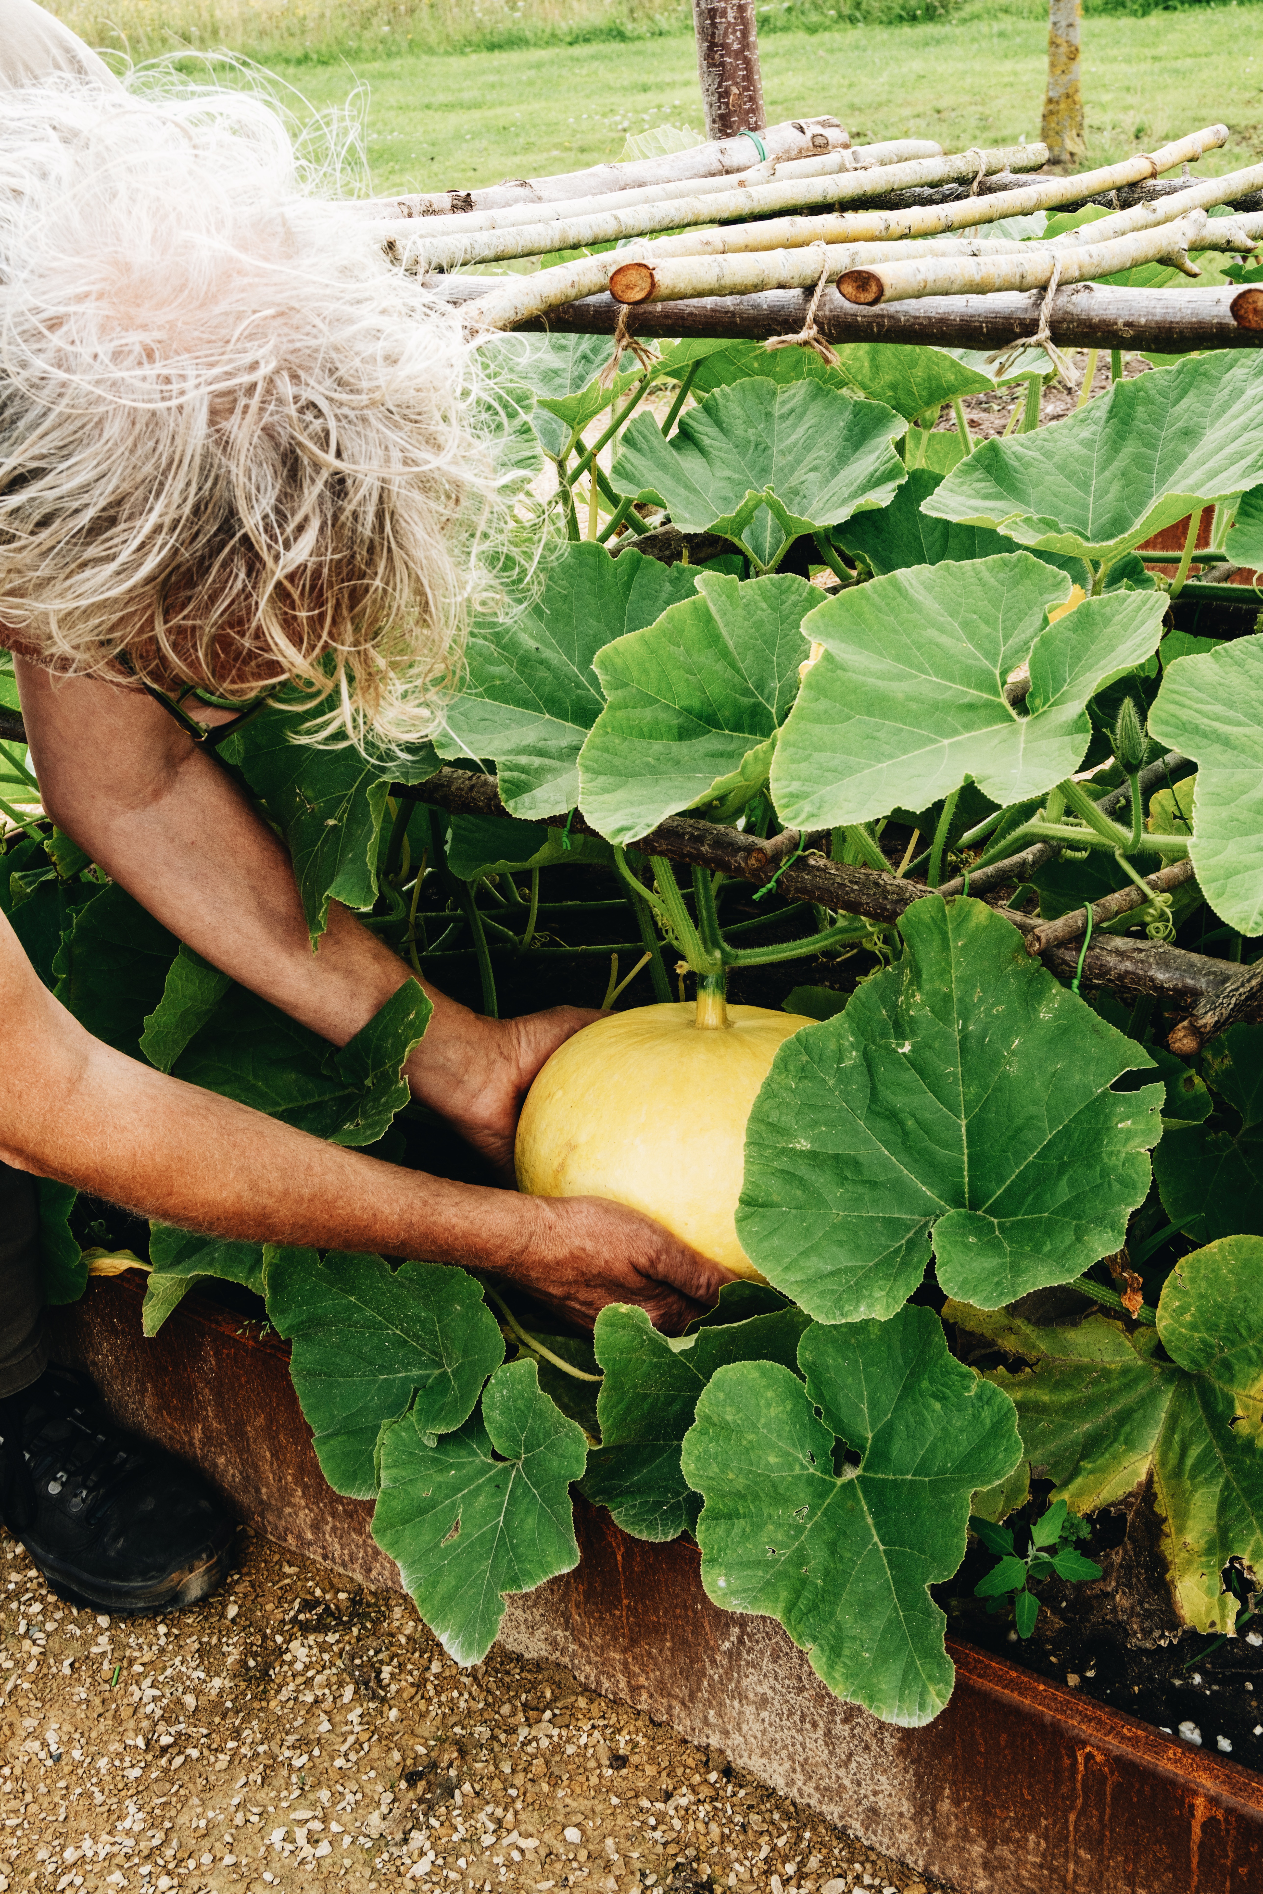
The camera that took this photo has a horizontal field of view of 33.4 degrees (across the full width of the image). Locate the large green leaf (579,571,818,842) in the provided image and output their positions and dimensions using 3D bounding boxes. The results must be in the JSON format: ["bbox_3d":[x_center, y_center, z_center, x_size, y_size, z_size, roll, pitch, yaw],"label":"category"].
[{"bbox_3d":[0.055,-0.187,1.640,0.190,0.100,0.230,-8,72,-9],"label":"large green leaf"}]

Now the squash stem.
[{"bbox_3d":[0.056,0.036,1.470,0.024,0.050,0.024,-2,27,-1],"label":"squash stem"}]

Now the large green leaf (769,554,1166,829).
[{"bbox_3d":[0.256,-0.194,1.600,0.295,0.090,0.230,-6,62,2],"label":"large green leaf"}]

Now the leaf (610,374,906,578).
[{"bbox_3d":[0.114,-0.432,1.900,0.265,0.100,0.220,-3,52,0],"label":"leaf"}]

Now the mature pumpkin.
[{"bbox_3d":[0.058,0.153,1.530,0.285,0.220,0.285,-2,27,-1],"label":"mature pumpkin"}]

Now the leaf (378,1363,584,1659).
[{"bbox_3d":[-0.108,0.399,1.490,0.150,0.220,0.070,2,-8,9],"label":"leaf"}]

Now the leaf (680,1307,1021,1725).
[{"bbox_3d":[0.136,0.354,1.310,0.210,0.270,0.080,-1,-8,4],"label":"leaf"}]

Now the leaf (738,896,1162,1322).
[{"bbox_3d":[0.209,0.106,1.380,0.275,0.280,0.070,-3,-10,0],"label":"leaf"}]

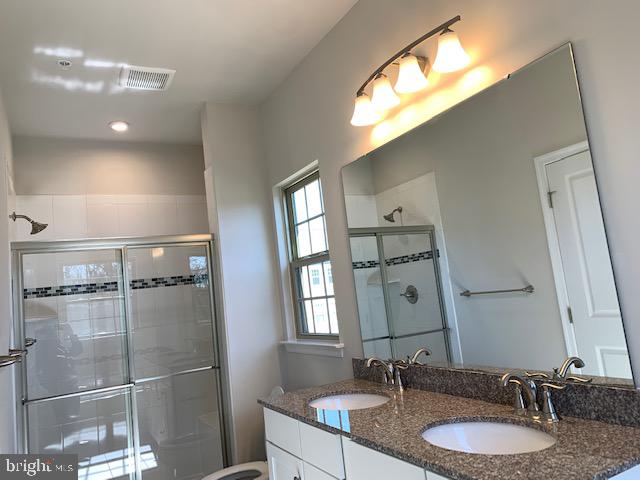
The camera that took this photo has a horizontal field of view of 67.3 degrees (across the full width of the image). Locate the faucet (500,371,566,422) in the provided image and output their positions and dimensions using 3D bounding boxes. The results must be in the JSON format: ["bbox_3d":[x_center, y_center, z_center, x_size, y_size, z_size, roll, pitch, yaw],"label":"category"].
[{"bbox_3d":[0.634,0.479,1.492,0.156,0.149,0.221,-3,-7,-29],"label":"faucet"}]

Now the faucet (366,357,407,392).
[{"bbox_3d":[0.280,0.596,2.157,0.153,0.149,0.221,-3,-7,-29],"label":"faucet"}]

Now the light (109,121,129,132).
[{"bbox_3d":[-1.496,-0.844,3.581,0.153,0.025,0.153,-3,-7,-29],"label":"light"}]

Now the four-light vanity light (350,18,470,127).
[{"bbox_3d":[0.335,-0.654,1.952,0.205,0.162,0.686,-3,-7,-29],"label":"four-light vanity light"}]

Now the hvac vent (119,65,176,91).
[{"bbox_3d":[-1.040,-0.976,2.873,0.277,0.027,0.280,-3,-7,-29],"label":"hvac vent"}]

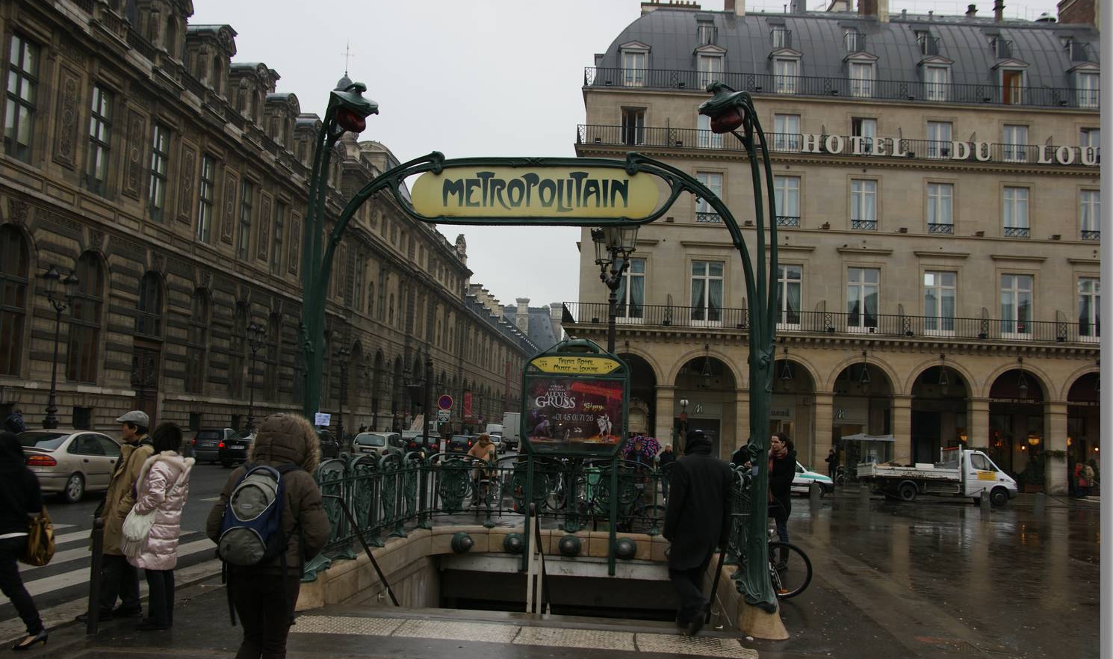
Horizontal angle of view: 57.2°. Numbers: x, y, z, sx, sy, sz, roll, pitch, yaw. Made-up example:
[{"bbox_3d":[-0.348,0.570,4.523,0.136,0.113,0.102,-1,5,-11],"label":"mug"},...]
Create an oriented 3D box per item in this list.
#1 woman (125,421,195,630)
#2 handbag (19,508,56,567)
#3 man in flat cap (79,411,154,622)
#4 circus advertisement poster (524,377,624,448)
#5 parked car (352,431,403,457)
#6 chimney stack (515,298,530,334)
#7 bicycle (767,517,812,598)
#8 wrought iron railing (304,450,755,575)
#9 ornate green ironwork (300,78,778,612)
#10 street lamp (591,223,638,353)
[{"bbox_3d":[-3.216,1.574,8.313,0.440,1.650,0.520,-1,-7,32],"label":"woman"},{"bbox_3d":[-3.730,1.502,7.350,0.290,0.400,0.170,5,-6,-25],"label":"handbag"},{"bbox_3d":[-3.651,1.549,8.575,0.520,1.720,0.480,2,-6,-2],"label":"man in flat cap"},{"bbox_3d":[0.241,1.115,13.860,1.320,0.930,0.060,2,-6,5],"label":"circus advertisement poster"},{"bbox_3d":[-7.799,5.274,44.966,1.650,1.450,3.900,2,-6,5],"label":"parked car"},{"bbox_3d":[-11.458,-4.261,350.000,4.600,13.500,3.200,2,-6,5],"label":"chimney stack"},{"bbox_3d":[2.398,2.516,11.801,0.580,1.030,1.680,3,-6,-10],"label":"bicycle"},{"bbox_3d":[-0.092,1.963,11.311,4.000,1.020,4.900,2,-6,5],"label":"wrought iron railing"},{"bbox_3d":[-0.120,0.003,8.996,4.000,4.420,0.900,2,-6,6],"label":"ornate green ironwork"},{"bbox_3d":[1.137,0.720,21.041,1.050,6.250,1.050,2,-6,0],"label":"street lamp"}]

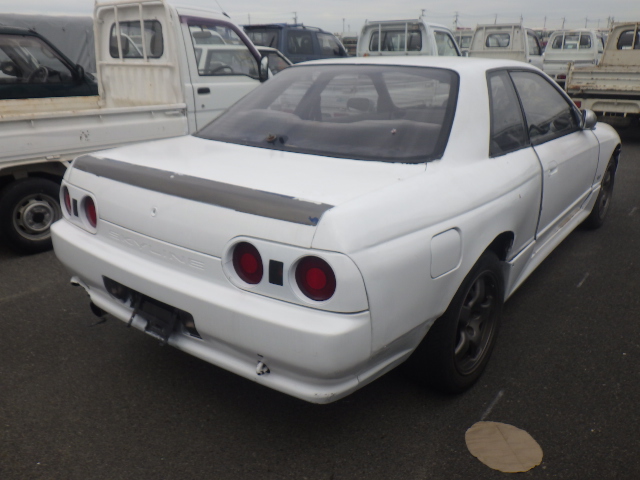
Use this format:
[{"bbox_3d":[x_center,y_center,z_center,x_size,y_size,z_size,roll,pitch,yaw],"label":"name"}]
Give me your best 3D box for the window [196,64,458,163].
[{"bbox_3d":[0.035,-0.624,2.403,1.370,0.110,0.730,14,52,36],"label":"window"}]

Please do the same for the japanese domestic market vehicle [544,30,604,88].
[{"bbox_3d":[6.680,-4.760,13.850,1.420,1.800,3.280,12,24,32],"label":"japanese domestic market vehicle"}]

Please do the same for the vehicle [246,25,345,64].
[{"bbox_3d":[-0.094,-4.686,13.941,1.700,1.870,4.000,18,28,41],"label":"vehicle"}]

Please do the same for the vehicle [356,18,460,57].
[{"bbox_3d":[1.000,-2.550,8.250,1.420,1.820,3.280,14,25,34],"label":"vehicle"}]

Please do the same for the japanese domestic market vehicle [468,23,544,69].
[{"bbox_3d":[3.990,-4.080,12.150,1.420,1.830,3.280,15,26,37],"label":"japanese domestic market vehicle"}]

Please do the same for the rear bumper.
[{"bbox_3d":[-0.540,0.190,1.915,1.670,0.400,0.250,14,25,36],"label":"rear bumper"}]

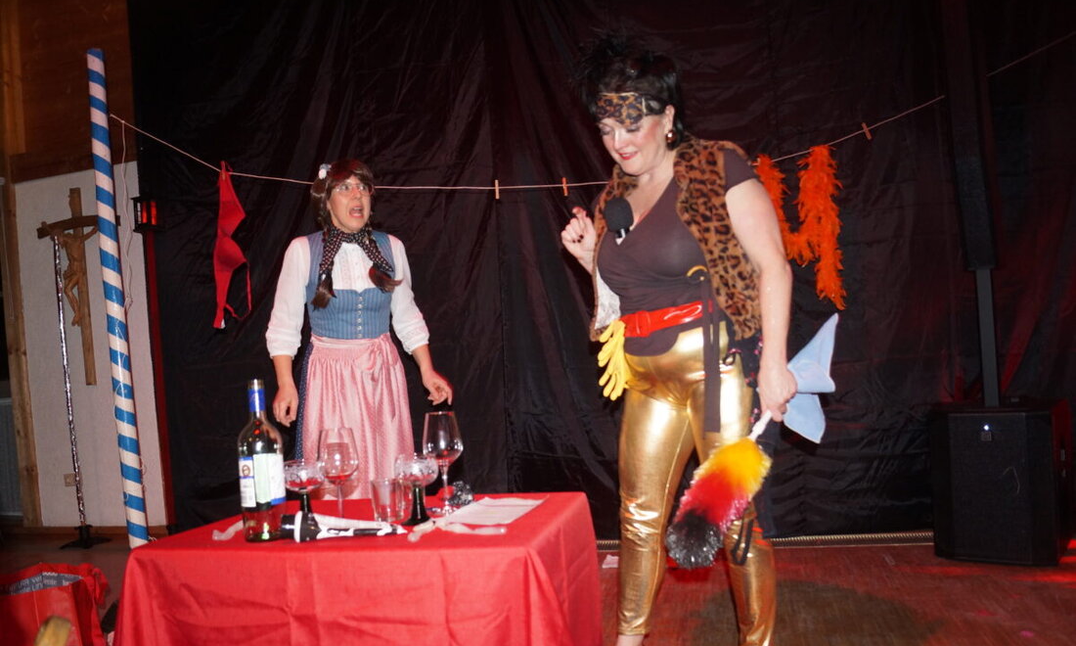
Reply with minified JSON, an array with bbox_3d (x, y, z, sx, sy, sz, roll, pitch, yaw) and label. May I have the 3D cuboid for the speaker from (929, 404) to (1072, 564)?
[{"bbox_3d":[1.855,0.617,3.238,0.400,0.550,0.420,-4,0,39],"label":"speaker"}]

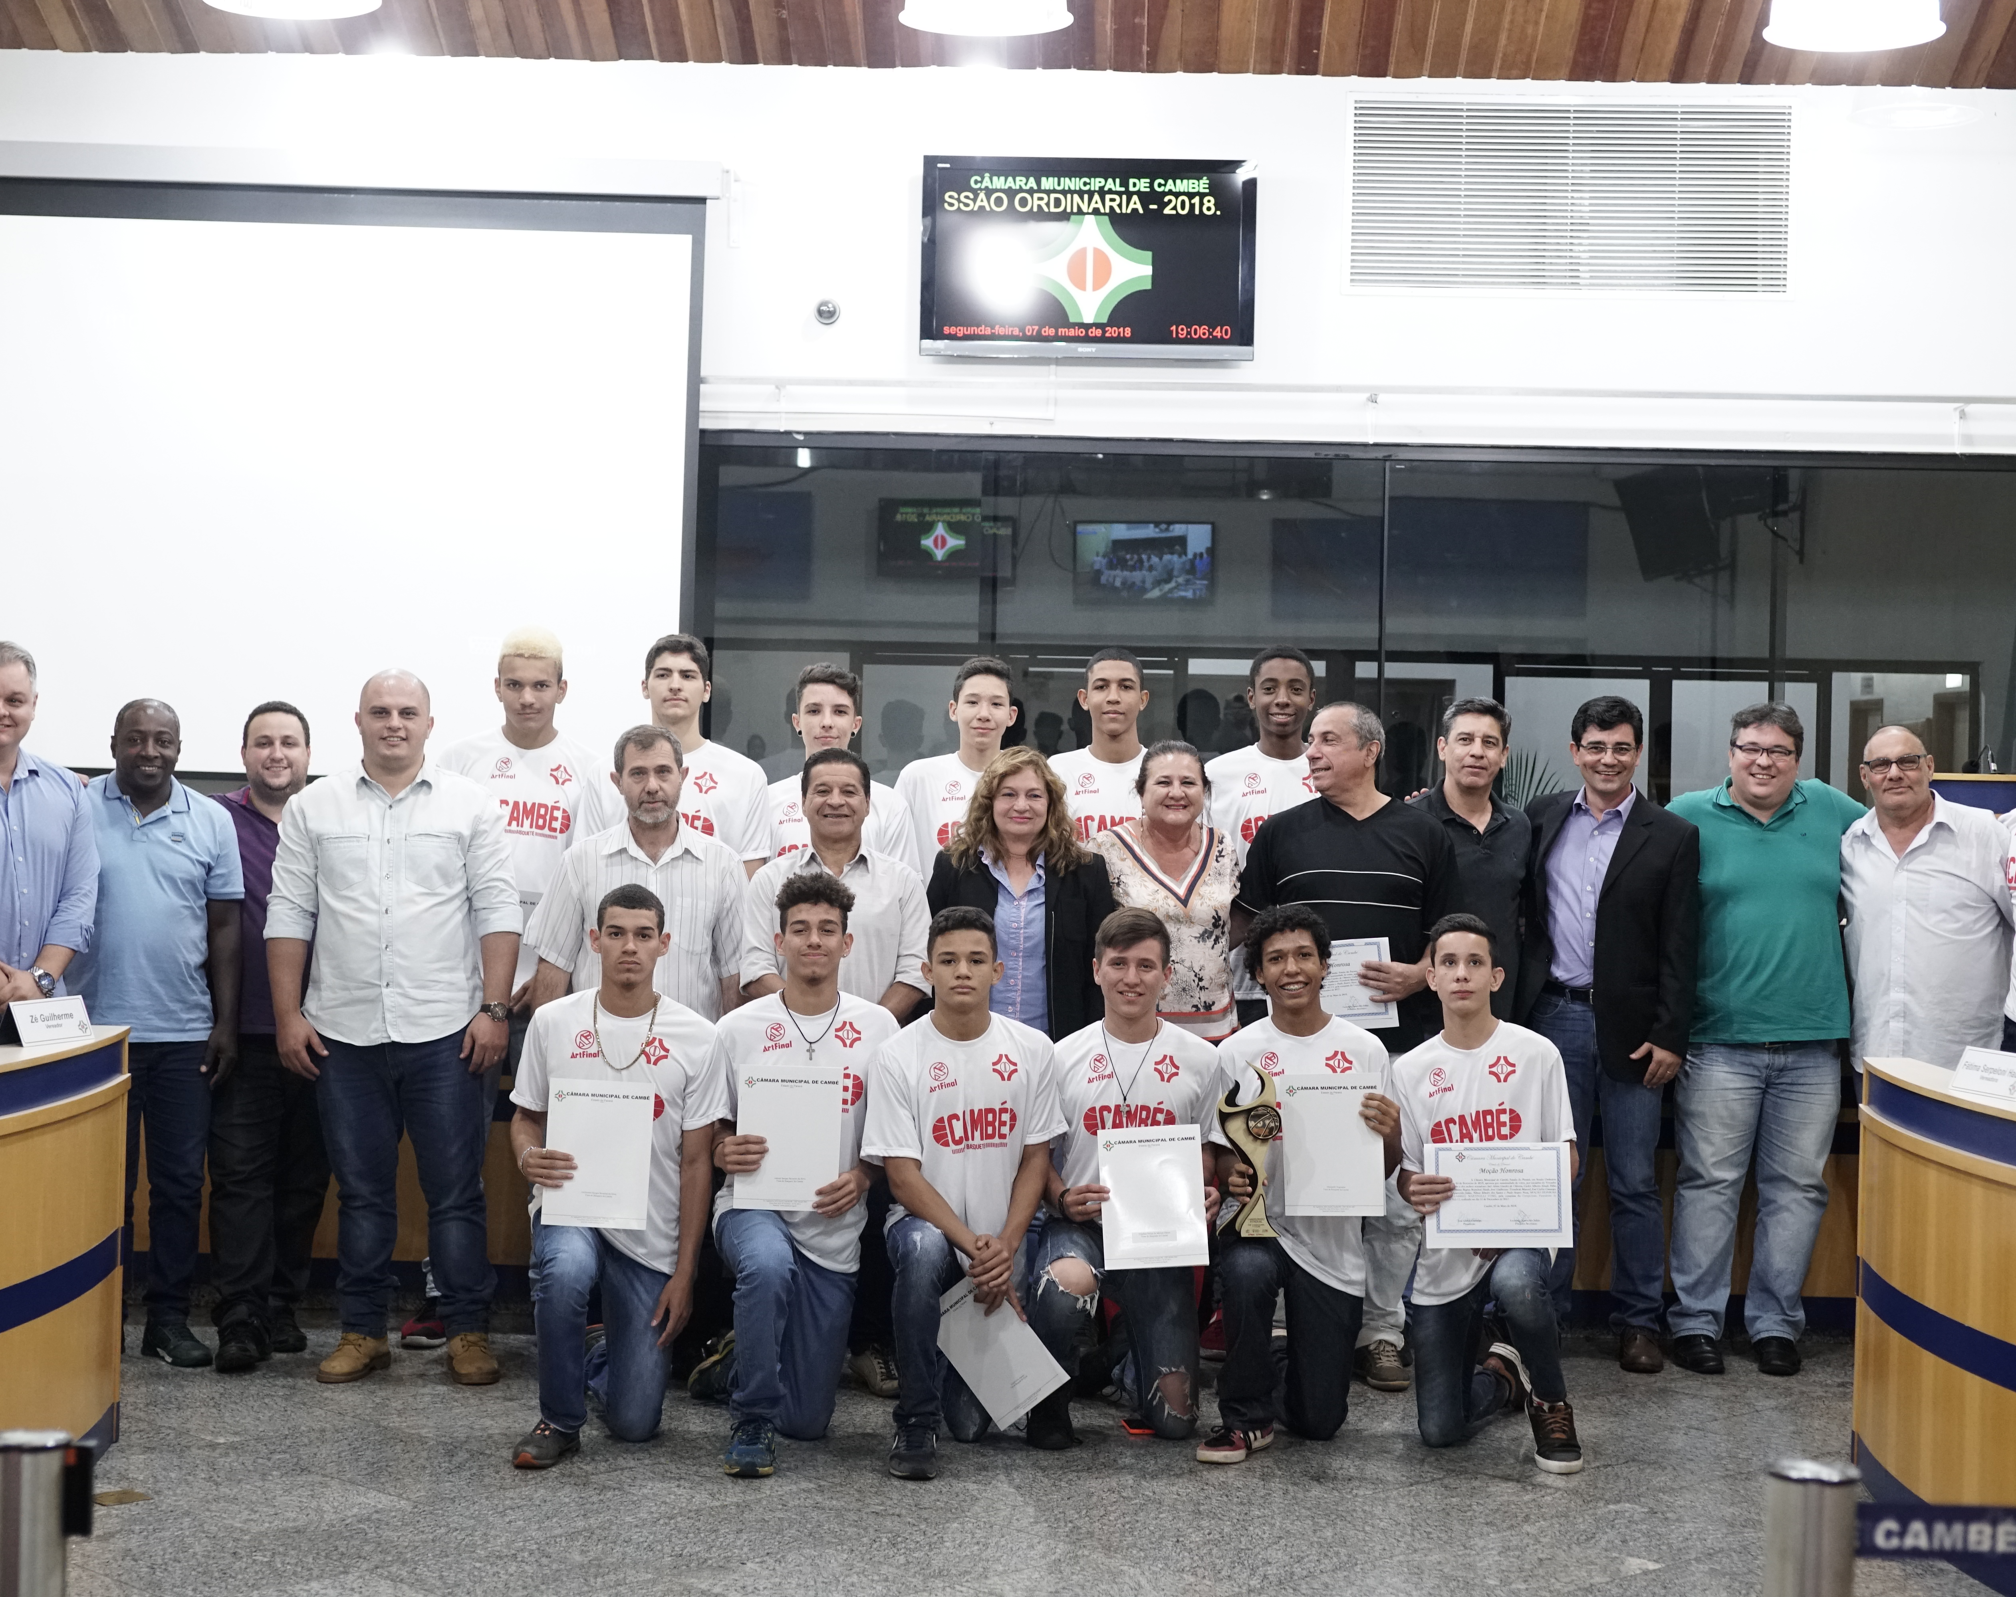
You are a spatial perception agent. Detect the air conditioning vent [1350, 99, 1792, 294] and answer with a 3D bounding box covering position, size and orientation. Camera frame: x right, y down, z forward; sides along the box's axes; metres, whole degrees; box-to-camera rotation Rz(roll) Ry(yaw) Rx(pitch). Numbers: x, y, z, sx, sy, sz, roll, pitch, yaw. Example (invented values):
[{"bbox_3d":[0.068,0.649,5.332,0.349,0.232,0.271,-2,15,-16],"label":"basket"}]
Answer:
[{"bbox_3d":[1.855,-1.985,10.530,1.460,0.635,0.050,1,0,1],"label":"air conditioning vent"}]

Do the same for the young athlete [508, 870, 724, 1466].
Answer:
[{"bbox_3d":[-0.884,0.819,7.197,0.470,1.242,0.750,1,0,-2],"label":"young athlete"}]

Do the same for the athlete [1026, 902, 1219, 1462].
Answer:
[{"bbox_3d":[0.267,0.845,7.330,0.480,1.210,0.800,1,0,2],"label":"athlete"}]

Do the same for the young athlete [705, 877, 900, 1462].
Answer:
[{"bbox_3d":[-0.470,0.807,7.237,0.460,1.284,0.780,1,0,-3],"label":"young athlete"}]

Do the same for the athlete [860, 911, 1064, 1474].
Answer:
[{"bbox_3d":[-0.106,0.865,7.380,0.480,1.230,0.760,1,1,-2],"label":"athlete"}]

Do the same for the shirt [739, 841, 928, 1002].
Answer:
[{"bbox_3d":[-0.430,0.455,7.799,0.480,0.700,0.290,1,0,-3],"label":"shirt"}]

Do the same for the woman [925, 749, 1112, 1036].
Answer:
[{"bbox_3d":[0.032,0.664,7.847,0.470,1.596,0.310,1,0,0],"label":"woman"}]

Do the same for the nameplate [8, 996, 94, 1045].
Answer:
[{"bbox_3d":[-2.054,0.478,6.820,0.075,0.095,0.260,2,1,23],"label":"nameplate"}]

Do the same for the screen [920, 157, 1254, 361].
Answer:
[{"bbox_3d":[0.263,-1.754,10.400,1.090,0.650,0.080,1,0,1],"label":"screen"}]

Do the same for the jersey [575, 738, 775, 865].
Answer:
[{"bbox_3d":[-0.886,0.198,8.399,0.530,0.730,0.280,1,0,-3],"label":"jersey"}]

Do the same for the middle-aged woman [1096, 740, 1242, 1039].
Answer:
[{"bbox_3d":[0.415,0.668,8.100,0.470,1.640,0.310,1,1,0],"label":"middle-aged woman"}]

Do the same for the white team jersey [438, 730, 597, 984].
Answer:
[{"bbox_3d":[-1.265,0.163,8.450,0.500,0.690,0.280,1,1,-7],"label":"white team jersey"}]

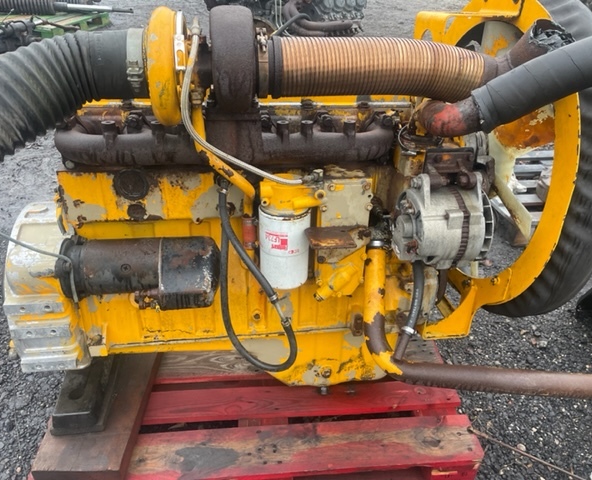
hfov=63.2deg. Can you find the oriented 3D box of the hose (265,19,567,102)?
[{"bbox_3d":[0.292,-0.397,1.075,0.724,0.149,0.179,-3,31,-8],"label":"hose"}]

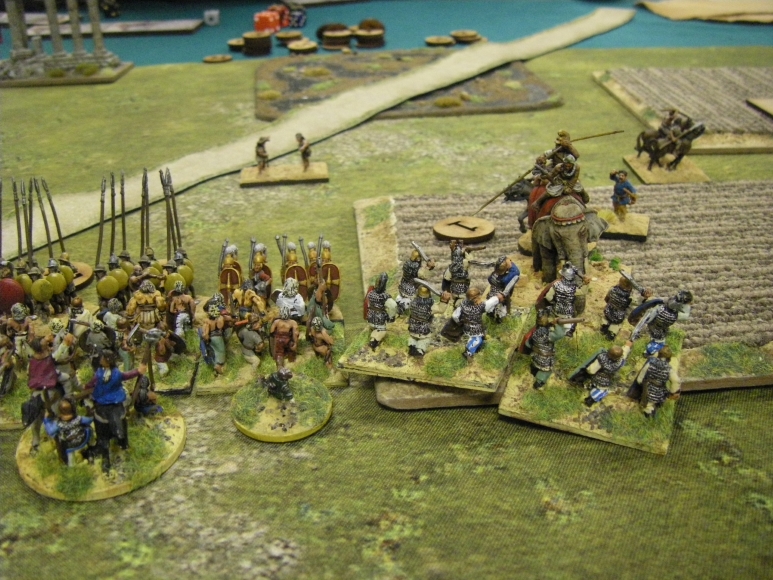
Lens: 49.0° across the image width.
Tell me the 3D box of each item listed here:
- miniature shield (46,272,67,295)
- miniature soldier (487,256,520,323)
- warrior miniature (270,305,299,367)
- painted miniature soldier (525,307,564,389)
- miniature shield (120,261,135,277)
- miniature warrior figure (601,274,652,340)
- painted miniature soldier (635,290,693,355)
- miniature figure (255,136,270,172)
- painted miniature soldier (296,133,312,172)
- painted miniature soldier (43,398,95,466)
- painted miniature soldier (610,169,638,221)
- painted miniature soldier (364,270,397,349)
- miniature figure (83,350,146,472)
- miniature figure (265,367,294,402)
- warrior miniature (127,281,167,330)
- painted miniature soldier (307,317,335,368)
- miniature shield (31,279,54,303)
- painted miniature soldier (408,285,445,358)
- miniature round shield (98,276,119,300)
[{"bbox_3d":[-0.096,-0.002,0.246,0.006,0.006,0.002,-2,15,-4],"label":"miniature shield"},{"bbox_3d":[0.032,0.000,0.233,0.008,0.017,0.009,9,29,18],"label":"miniature soldier"},{"bbox_3d":[-0.028,0.012,0.238,0.007,0.016,0.009,-2,26,0],"label":"warrior miniature"},{"bbox_3d":[0.041,0.016,0.217,0.013,0.021,0.009,10,28,18],"label":"painted miniature soldier"},{"bbox_3d":[-0.078,-0.005,0.254,0.006,0.006,0.002,-2,15,-4],"label":"miniature shield"},{"bbox_3d":[0.063,0.004,0.226,0.013,0.018,0.009,13,41,17],"label":"miniature warrior figure"},{"bbox_3d":[0.071,0.009,0.219,0.014,0.015,0.009,14,30,25],"label":"painted miniature soldier"},{"bbox_3d":[-0.053,-0.058,0.367,0.007,0.015,0.007,7,28,13],"label":"miniature figure"},{"bbox_3d":[-0.037,-0.062,0.381,0.007,0.018,0.006,0,27,-2],"label":"painted miniature soldier"},{"bbox_3d":[-0.075,0.033,0.200,0.011,0.015,0.009,-8,31,-14],"label":"painted miniature soldier"},{"bbox_3d":[0.089,-0.035,0.318,0.011,0.018,0.007,14,30,24],"label":"painted miniature soldier"},{"bbox_3d":[-0.001,0.005,0.229,0.009,0.021,0.009,2,28,7],"label":"painted miniature soldier"},{"bbox_3d":[-0.063,0.027,0.200,0.015,0.027,0.024,-8,31,-14],"label":"miniature figure"},{"bbox_3d":[-0.028,0.024,0.223,0.009,0.007,0.006,-17,32,-31],"label":"miniature figure"},{"bbox_3d":[-0.070,0.005,0.245,0.012,0.017,0.008,-4,27,-9],"label":"warrior miniature"},{"bbox_3d":[-0.018,0.014,0.236,0.007,0.014,0.008,4,27,11],"label":"painted miniature soldier"},{"bbox_3d":[-0.098,0.000,0.243,0.006,0.006,0.002,-2,15,-4],"label":"miniature shield"},{"bbox_3d":[0.010,0.008,0.216,0.011,0.019,0.009,6,28,11],"label":"painted miniature soldier"},{"bbox_3d":[-0.085,-0.001,0.255,0.007,0.007,0.002,-4,15,-9],"label":"miniature round shield"}]

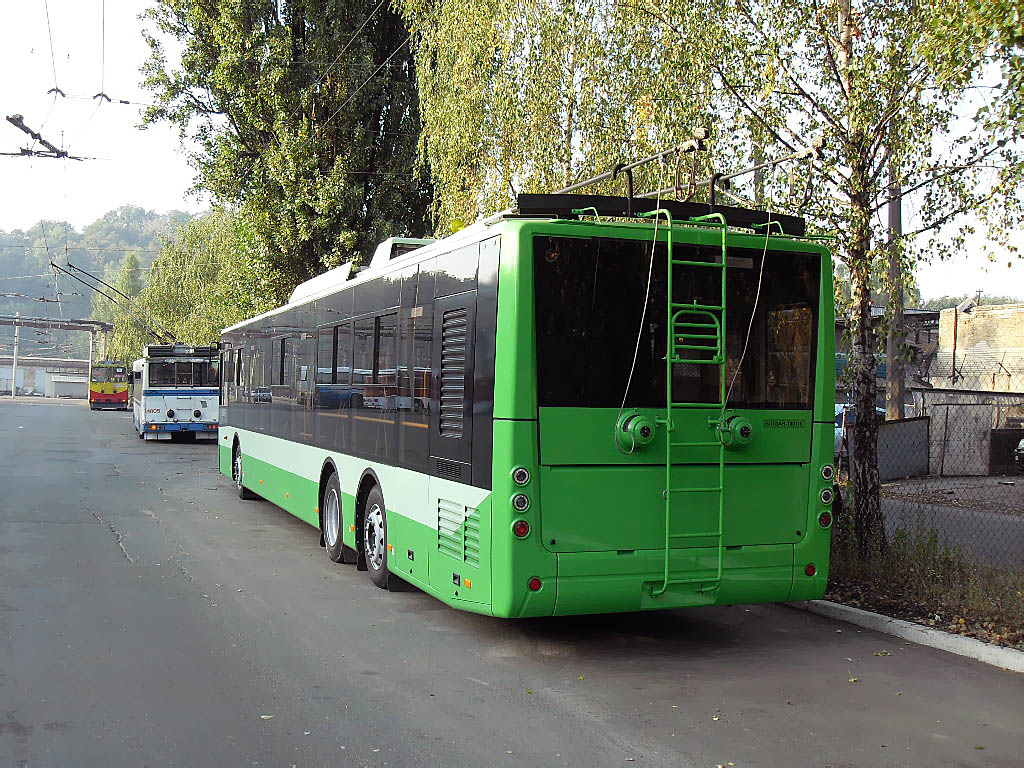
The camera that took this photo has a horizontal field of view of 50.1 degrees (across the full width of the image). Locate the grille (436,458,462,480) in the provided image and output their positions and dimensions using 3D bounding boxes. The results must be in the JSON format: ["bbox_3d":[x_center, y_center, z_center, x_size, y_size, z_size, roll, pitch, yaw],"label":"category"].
[{"bbox_3d":[-0.448,0.615,7.805,0.020,0.105,0.560,1,-1,-22],"label":"grille"}]

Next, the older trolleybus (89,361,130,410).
[{"bbox_3d":[-30.642,0.210,83.235,2.500,3.400,11.600,1,-1,-20],"label":"older trolleybus"}]

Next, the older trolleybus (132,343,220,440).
[{"bbox_3d":[-12.572,0.317,40.627,2.500,3.200,11.800,1,-1,-20],"label":"older trolleybus"}]

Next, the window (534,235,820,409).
[{"bbox_3d":[1.141,-0.377,7.310,2.170,1.080,0.060,1,-1,-22],"label":"window"}]

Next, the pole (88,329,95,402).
[{"bbox_3d":[-39.619,-1.600,103.000,0.250,6.800,0.250,1,-1,-22],"label":"pole"}]

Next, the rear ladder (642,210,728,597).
[{"bbox_3d":[1.126,0.120,7.335,0.445,2.550,0.430,1,-1,-22],"label":"rear ladder"}]

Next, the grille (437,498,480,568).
[{"bbox_3d":[-0.372,1.025,7.594,0.040,0.390,0.880,1,-1,-22],"label":"grille"}]

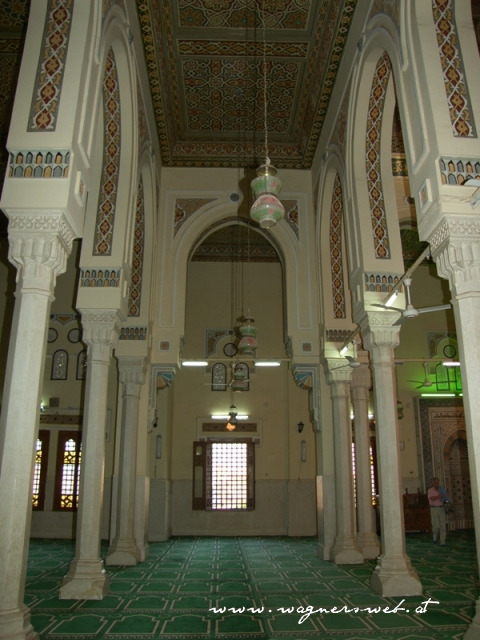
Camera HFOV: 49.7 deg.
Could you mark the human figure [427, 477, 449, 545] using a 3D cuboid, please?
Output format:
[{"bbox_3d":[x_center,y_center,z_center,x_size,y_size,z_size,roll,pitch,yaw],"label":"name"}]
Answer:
[{"bbox_3d":[5.107,4.926,13.387,0.530,1.710,0.360,3,-18,-11],"label":"human figure"}]

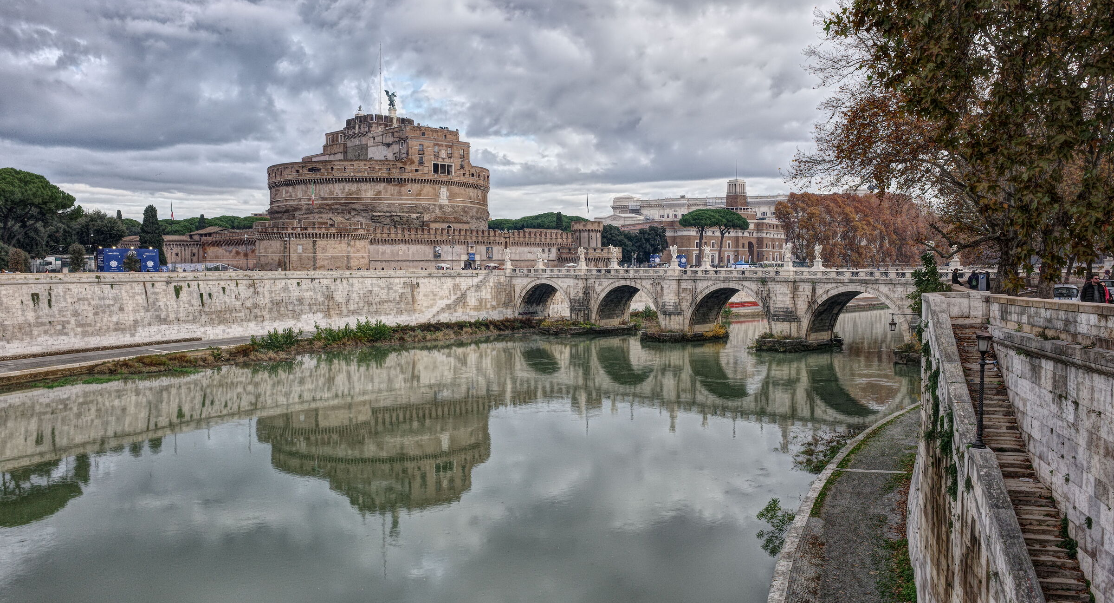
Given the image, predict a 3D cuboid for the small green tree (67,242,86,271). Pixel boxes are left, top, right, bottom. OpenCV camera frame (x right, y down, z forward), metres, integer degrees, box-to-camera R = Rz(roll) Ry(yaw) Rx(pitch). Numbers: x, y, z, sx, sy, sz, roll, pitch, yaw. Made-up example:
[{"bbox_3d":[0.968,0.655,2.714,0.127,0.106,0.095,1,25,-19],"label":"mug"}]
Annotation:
[{"bbox_3d":[-81.437,-6.992,146.846,3.200,6.100,3.200,-1,2,-29],"label":"small green tree"}]

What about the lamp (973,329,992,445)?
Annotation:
[{"bbox_3d":[11.483,2.386,23.497,0.460,3.120,0.460,0,2,11],"label":"lamp"}]

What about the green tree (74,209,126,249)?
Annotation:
[{"bbox_3d":[-103.991,-13.522,196.650,12.500,15.600,12.500,-1,2,-28],"label":"green tree"}]

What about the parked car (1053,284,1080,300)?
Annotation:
[{"bbox_3d":[29.641,-0.252,50.567,1.680,1.550,3.800,1,2,28],"label":"parked car"}]

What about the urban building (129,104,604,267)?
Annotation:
[{"bbox_3d":[-54.500,-33.150,263.510,110.000,50.000,110.000,-2,3,-44],"label":"urban building"}]

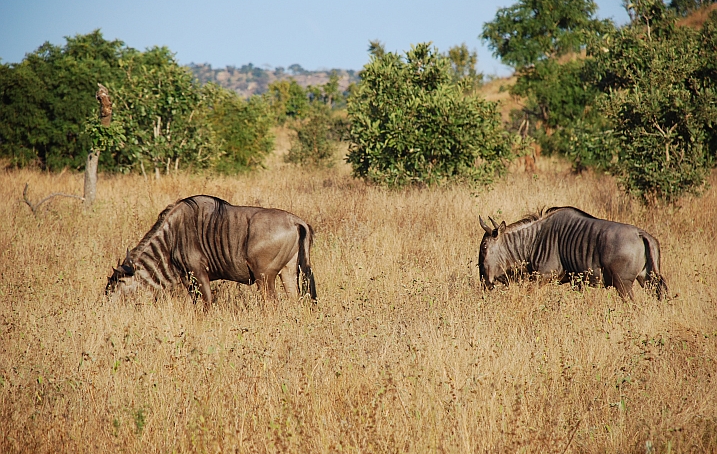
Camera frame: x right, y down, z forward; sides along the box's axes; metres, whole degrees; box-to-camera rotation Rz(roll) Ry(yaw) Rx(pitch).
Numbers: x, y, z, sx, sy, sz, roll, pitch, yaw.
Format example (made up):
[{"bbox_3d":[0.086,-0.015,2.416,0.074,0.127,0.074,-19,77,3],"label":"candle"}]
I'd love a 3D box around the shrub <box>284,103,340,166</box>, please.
[{"bbox_3d":[-1.260,-2.427,108.000,1.450,1.770,1.400,0,2,0],"label":"shrub"}]

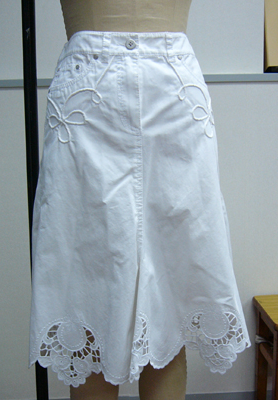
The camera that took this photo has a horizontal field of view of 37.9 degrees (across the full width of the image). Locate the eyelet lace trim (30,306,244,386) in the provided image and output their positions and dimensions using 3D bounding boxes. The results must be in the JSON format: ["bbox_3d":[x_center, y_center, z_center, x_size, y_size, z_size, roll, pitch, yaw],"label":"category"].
[{"bbox_3d":[0.003,0.255,0.865,0.475,0.140,0.270,-2,6,-6],"label":"eyelet lace trim"}]

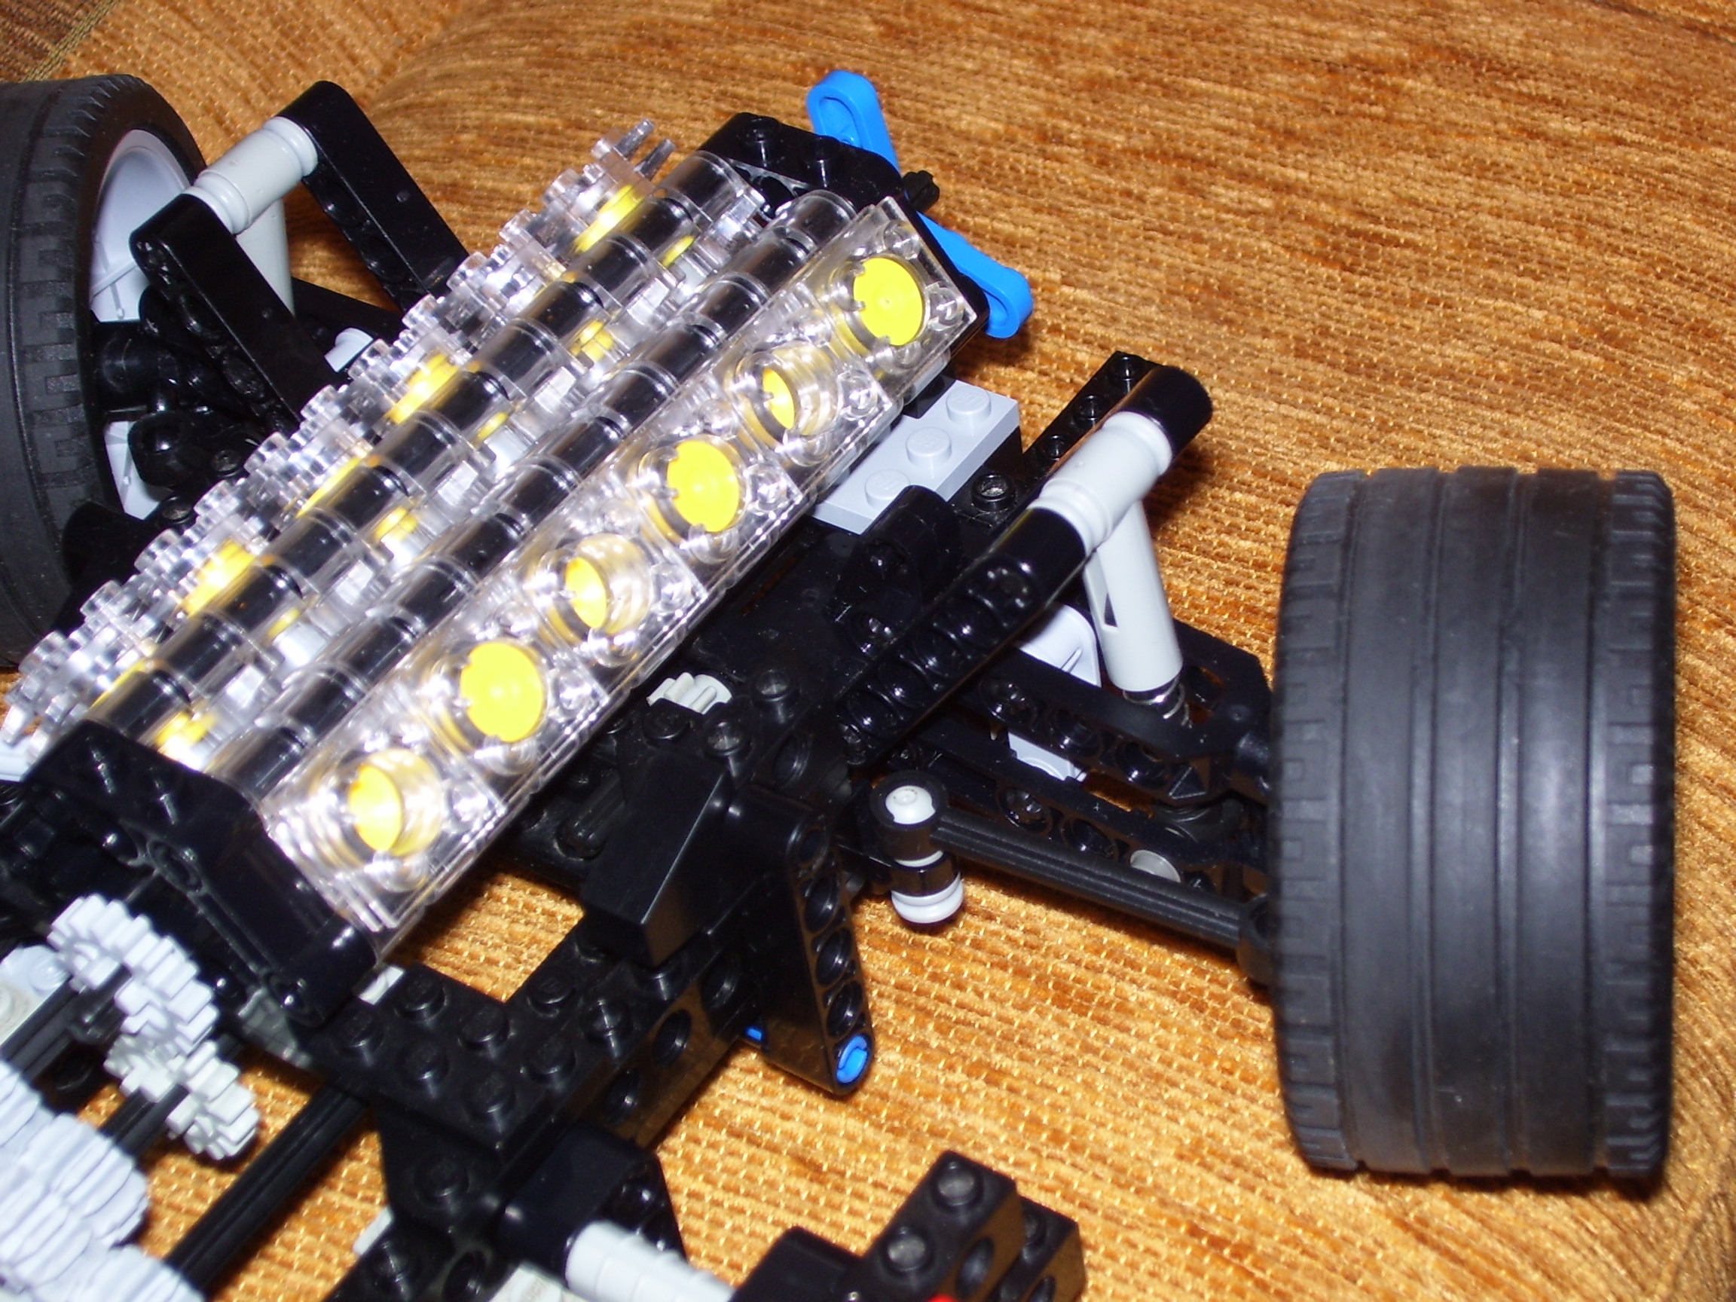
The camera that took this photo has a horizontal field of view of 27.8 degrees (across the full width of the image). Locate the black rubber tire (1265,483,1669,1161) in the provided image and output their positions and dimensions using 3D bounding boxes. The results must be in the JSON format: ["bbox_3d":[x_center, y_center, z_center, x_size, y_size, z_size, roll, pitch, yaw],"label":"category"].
[{"bbox_3d":[0.061,0.017,0.343,0.036,0.069,0.069,0,44,13],"label":"black rubber tire"}]

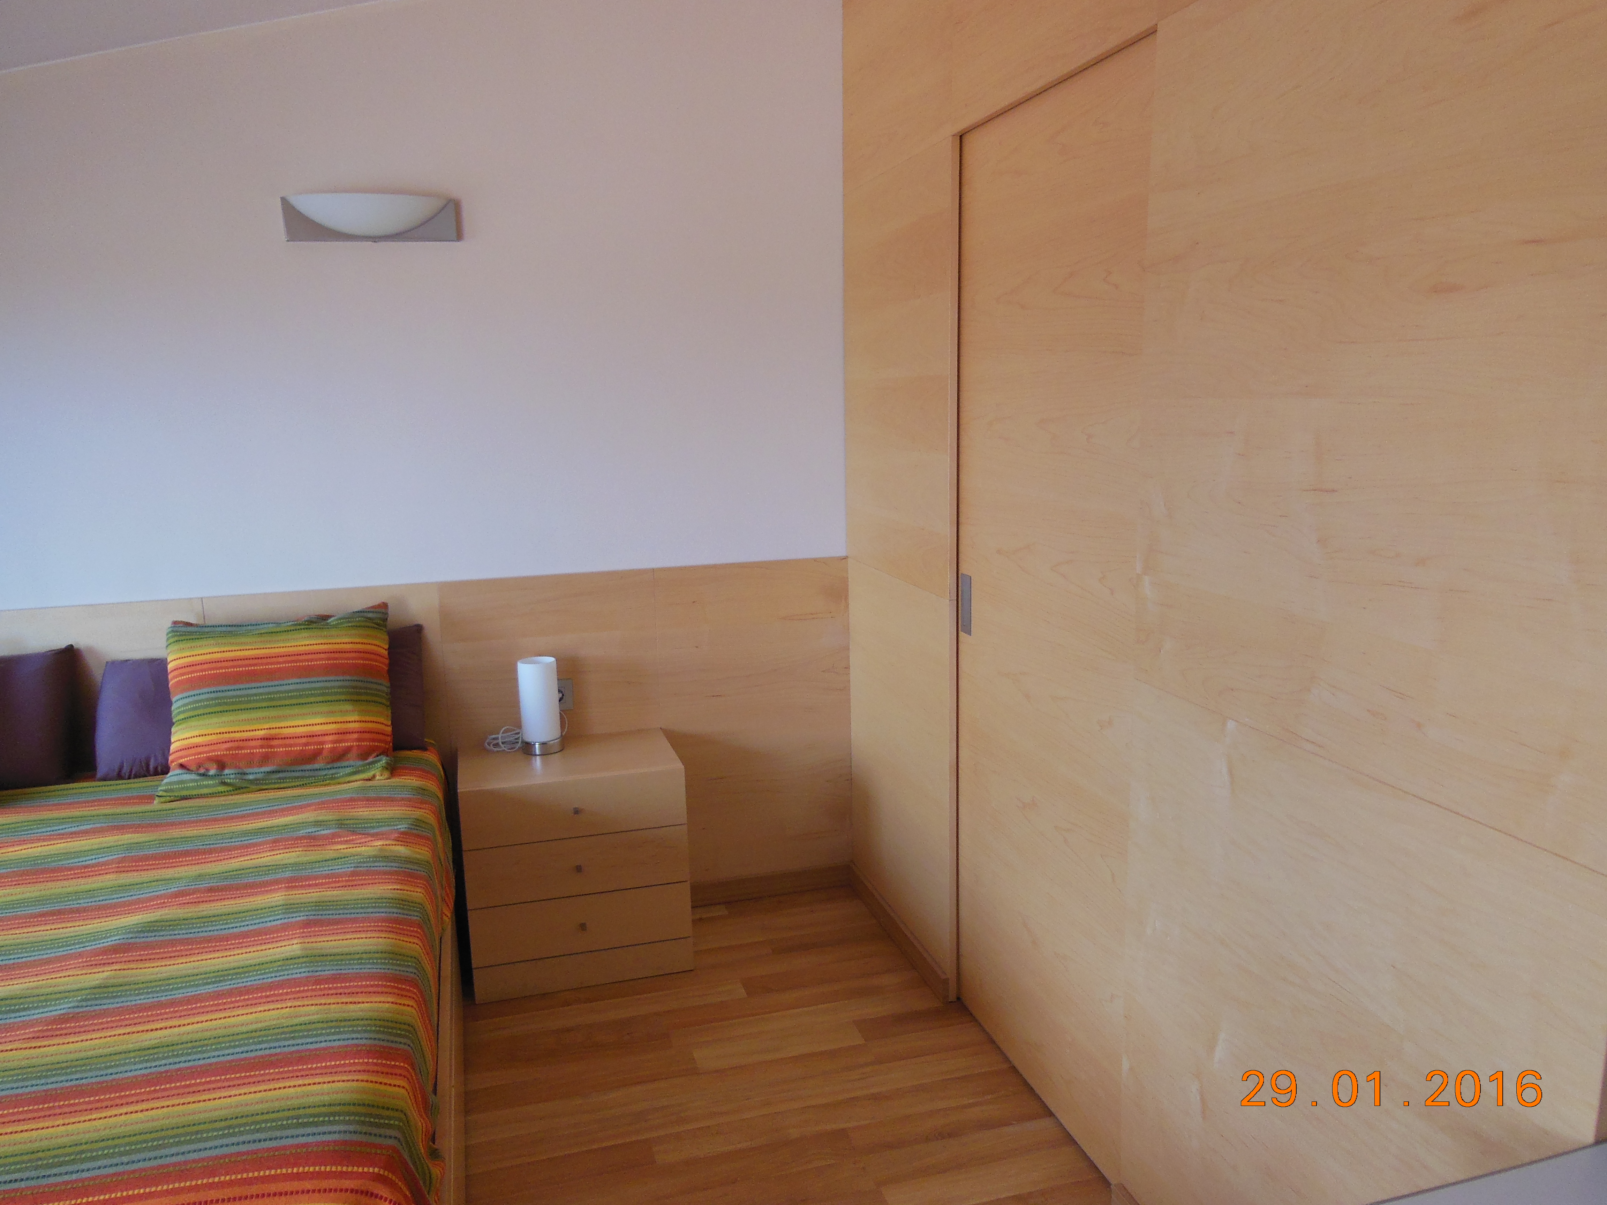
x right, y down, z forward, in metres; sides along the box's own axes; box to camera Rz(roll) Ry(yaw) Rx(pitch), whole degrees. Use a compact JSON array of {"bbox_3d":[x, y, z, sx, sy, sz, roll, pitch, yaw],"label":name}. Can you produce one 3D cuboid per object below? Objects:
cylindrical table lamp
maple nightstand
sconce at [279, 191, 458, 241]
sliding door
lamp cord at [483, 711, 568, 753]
[{"bbox_3d":[-0.703,0.276,3.102,0.108,0.246,0.108,-4,11,-16],"label":"cylindrical table lamp"},{"bbox_3d":[-0.611,0.684,3.097,0.551,0.559,0.375,-4,11,-16],"label":"maple nightstand"},{"bbox_3d":[-1.055,-0.942,2.848,0.405,0.102,0.115,-4,11,-16],"label":"sconce"},{"bbox_3d":[0.488,0.043,2.362,0.045,2.040,0.740,-4,11,-16],"label":"sliding door"},{"bbox_3d":[-0.751,0.349,3.152,0.220,0.085,0.090,-4,11,-16],"label":"lamp cord"}]

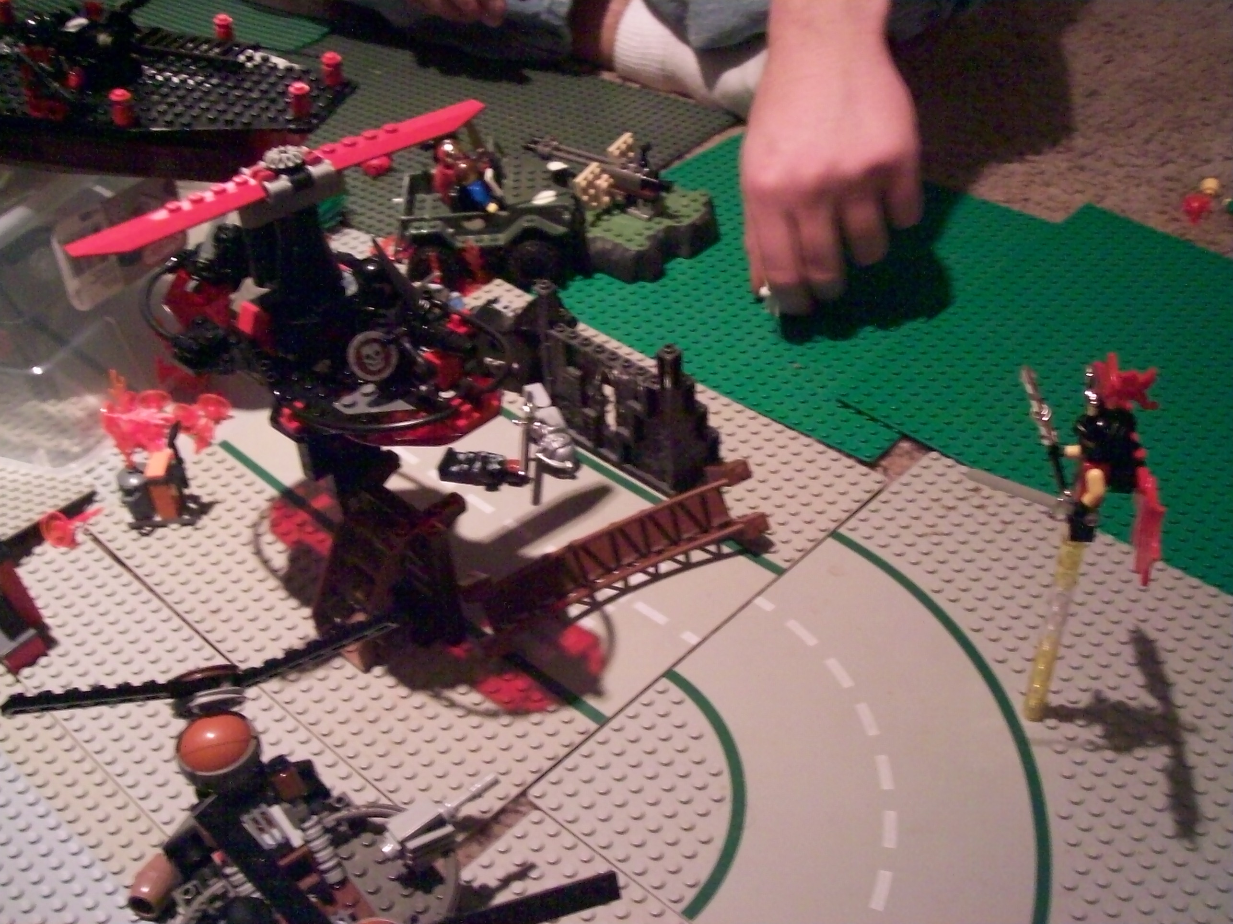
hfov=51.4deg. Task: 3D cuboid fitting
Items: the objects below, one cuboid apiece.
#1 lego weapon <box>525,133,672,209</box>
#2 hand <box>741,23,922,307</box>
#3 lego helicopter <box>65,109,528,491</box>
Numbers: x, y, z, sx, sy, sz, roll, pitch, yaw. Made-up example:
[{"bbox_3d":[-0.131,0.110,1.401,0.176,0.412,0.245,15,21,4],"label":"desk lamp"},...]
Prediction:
[{"bbox_3d":[-0.008,-0.165,0.727,0.103,0.032,0.065,22,45,27],"label":"lego weapon"},{"bbox_3d":[0.107,-0.150,0.651,0.088,0.110,0.138,1,40,5],"label":"hand"},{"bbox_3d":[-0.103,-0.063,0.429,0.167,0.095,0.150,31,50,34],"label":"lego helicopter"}]

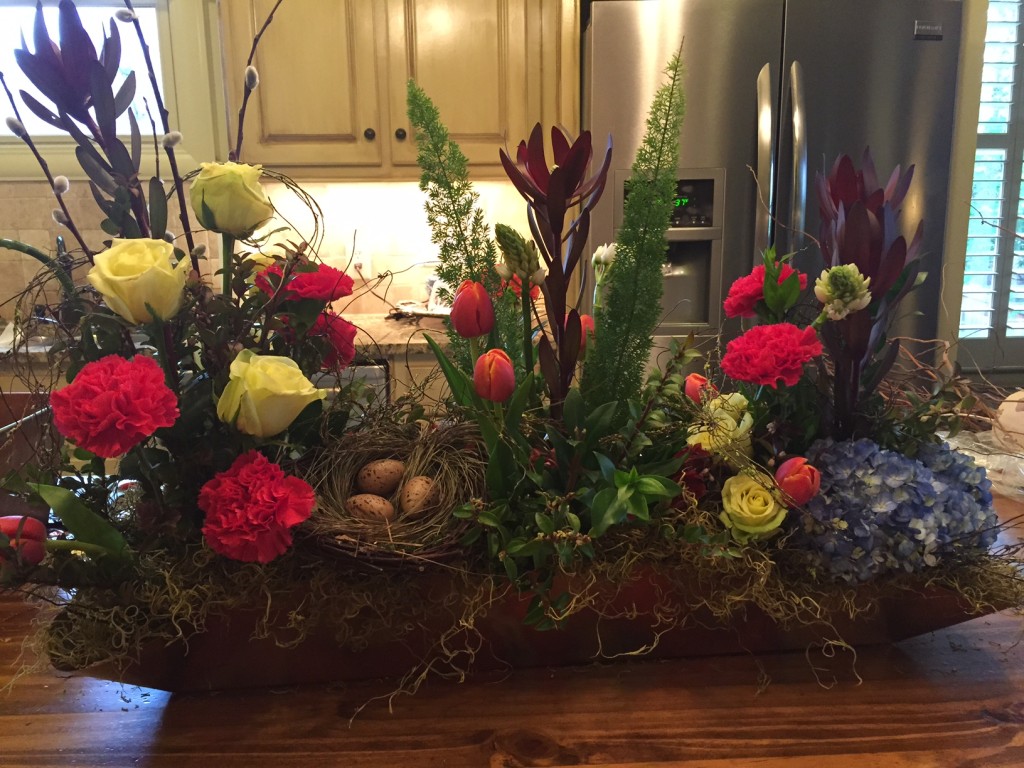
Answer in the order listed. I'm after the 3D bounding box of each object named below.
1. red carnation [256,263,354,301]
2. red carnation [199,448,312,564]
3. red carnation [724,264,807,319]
[{"bbox_3d":[-0.152,-0.074,0.630,0.070,0.034,0.070,2,7,0],"label":"red carnation"},{"bbox_3d":[-0.174,0.084,0.585,0.075,0.070,0.060,-4,12,-17],"label":"red carnation"},{"bbox_3d":[0.198,-0.072,0.670,0.064,0.042,0.064,-9,12,0],"label":"red carnation"}]

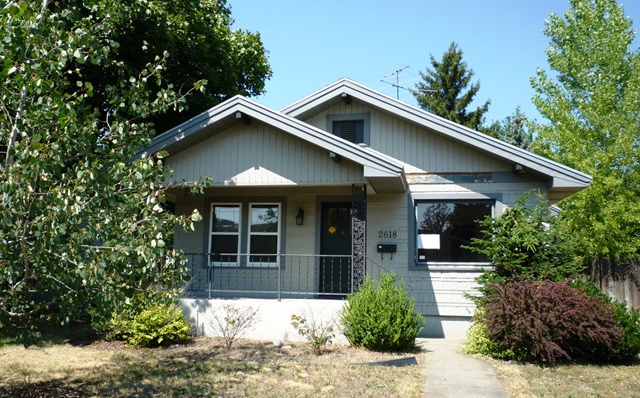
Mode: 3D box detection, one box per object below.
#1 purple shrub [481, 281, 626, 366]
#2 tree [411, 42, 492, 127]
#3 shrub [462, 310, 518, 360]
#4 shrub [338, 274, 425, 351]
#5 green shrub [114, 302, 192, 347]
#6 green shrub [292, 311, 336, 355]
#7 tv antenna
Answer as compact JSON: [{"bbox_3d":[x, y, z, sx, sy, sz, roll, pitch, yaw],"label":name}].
[{"bbox_3d":[3.791,1.947,8.747,2.020,1.250,1.600,0,-8,11],"label":"purple shrub"},{"bbox_3d":[7.624,-1.948,30.620,5.600,14.780,5.600,0,-8,11],"label":"tree"},{"bbox_3d":[2.786,2.176,8.765,0.920,0.760,0.820,0,-8,11],"label":"shrub"},{"bbox_3d":[1.072,1.931,9.197,1.400,1.290,1.330,0,-8,11],"label":"shrub"},{"bbox_3d":[-2.987,2.192,9.574,1.380,0.710,1.100,0,-8,11],"label":"green shrub"},{"bbox_3d":[-0.121,2.155,8.740,0.720,0.680,0.680,0,-8,11],"label":"green shrub"},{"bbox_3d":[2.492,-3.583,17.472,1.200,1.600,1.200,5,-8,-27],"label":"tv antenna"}]

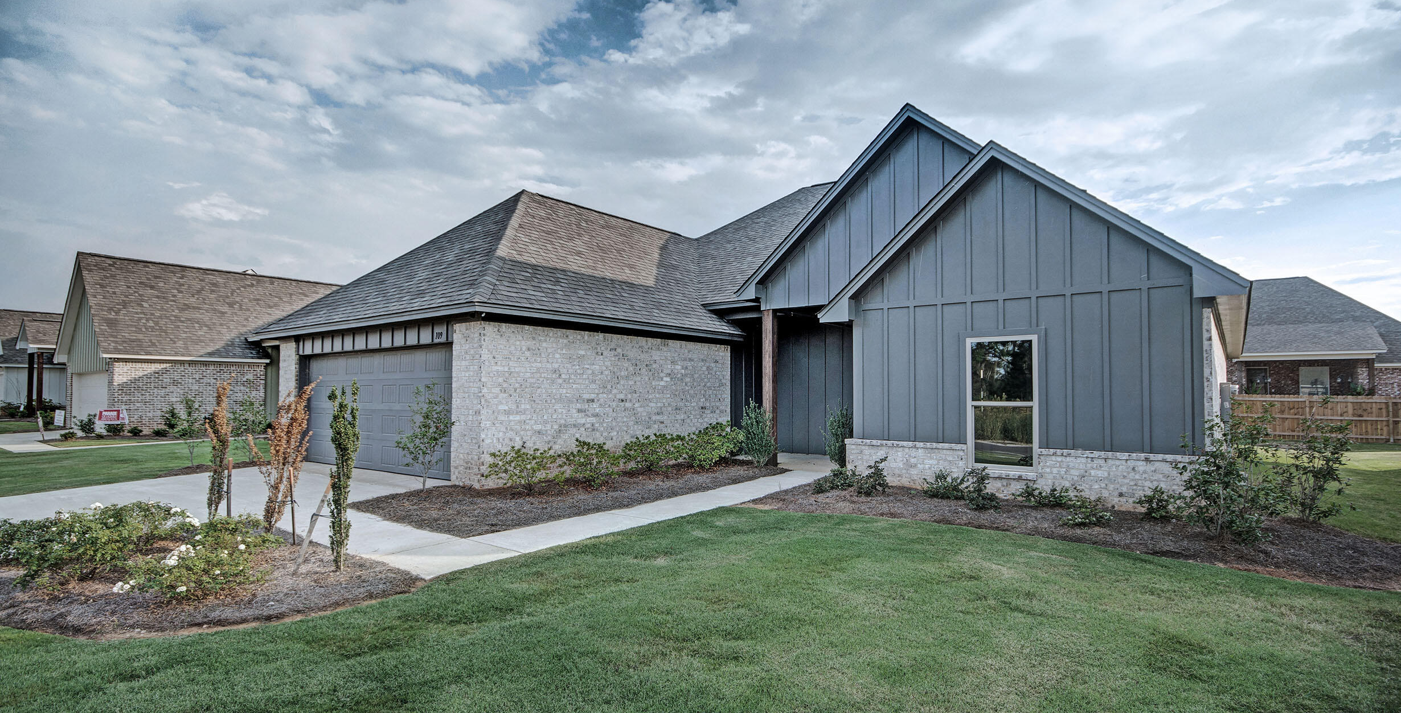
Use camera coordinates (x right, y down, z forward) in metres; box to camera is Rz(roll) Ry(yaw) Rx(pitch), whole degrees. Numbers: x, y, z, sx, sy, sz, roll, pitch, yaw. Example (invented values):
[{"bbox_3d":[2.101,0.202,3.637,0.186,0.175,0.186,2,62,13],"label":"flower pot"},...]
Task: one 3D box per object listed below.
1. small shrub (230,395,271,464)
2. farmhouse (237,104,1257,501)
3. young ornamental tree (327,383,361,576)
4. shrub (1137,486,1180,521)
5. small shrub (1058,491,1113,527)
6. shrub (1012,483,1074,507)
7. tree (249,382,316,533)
[{"bbox_3d":[-8.993,1.456,12.421,0.771,1.354,0.750,2,-4,-36],"label":"small shrub"},{"bbox_3d":[2.637,-1.615,15.575,16.700,7.700,17.800,-3,-4,38],"label":"farmhouse"},{"bbox_3d":[-2.862,0.958,4.985,0.268,1.503,0.280,2,-4,-30],"label":"young ornamental tree"},{"bbox_3d":[5.324,1.704,7.214,0.486,0.399,0.480,-2,-4,36],"label":"shrub"},{"bbox_3d":[4.322,1.702,6.971,0.611,0.395,0.580,-2,-4,31],"label":"small shrub"},{"bbox_3d":[4.434,1.796,8.054,0.777,0.319,0.600,-2,-4,29],"label":"shrub"},{"bbox_3d":[-4.212,1.015,6.259,0.653,1.479,0.600,2,-4,-34],"label":"tree"}]

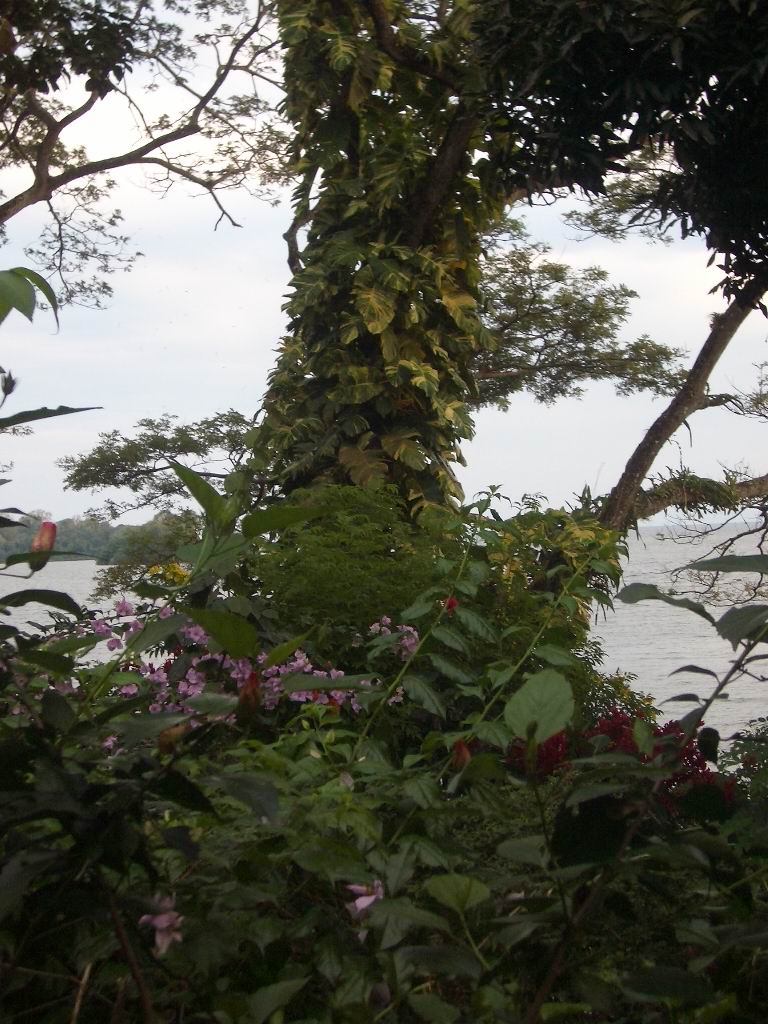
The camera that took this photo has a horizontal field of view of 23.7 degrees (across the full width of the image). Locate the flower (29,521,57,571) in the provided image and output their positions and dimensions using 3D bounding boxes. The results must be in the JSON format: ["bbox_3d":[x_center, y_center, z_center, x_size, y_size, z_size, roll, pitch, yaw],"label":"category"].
[{"bbox_3d":[-0.354,0.035,1.900,0.020,0.052,0.019,18,0,0],"label":"flower"}]

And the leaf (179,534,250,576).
[{"bbox_3d":[-0.186,0.047,2.000,0.081,0.044,0.055,-2,-1,0],"label":"leaf"}]

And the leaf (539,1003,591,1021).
[{"bbox_3d":[0.204,0.558,2.050,0.058,0.020,0.040,-2,-1,0],"label":"leaf"}]

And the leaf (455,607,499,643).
[{"bbox_3d":[0.139,0.169,2.750,0.084,0.014,0.040,39,36,12],"label":"leaf"}]

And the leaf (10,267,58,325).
[{"bbox_3d":[-0.372,-0.228,1.950,0.022,0.082,0.038,-41,-6,6],"label":"leaf"}]

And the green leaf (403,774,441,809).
[{"bbox_3d":[0.059,0.419,2.750,0.050,0.070,0.016,-8,-38,-14],"label":"green leaf"}]

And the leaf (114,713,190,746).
[{"bbox_3d":[-0.246,0.231,1.950,0.090,0.016,0.046,-9,32,-15],"label":"leaf"}]

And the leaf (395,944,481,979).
[{"bbox_3d":[0.061,0.516,2.100,0.100,0.020,0.050,17,35,12],"label":"leaf"}]

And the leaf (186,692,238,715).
[{"bbox_3d":[-0.193,0.215,2.050,0.064,0.013,0.042,-6,31,-17],"label":"leaf"}]

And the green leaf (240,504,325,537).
[{"bbox_3d":[-0.108,0.009,2.000,0.100,0.015,0.045,-13,-30,-6],"label":"green leaf"}]

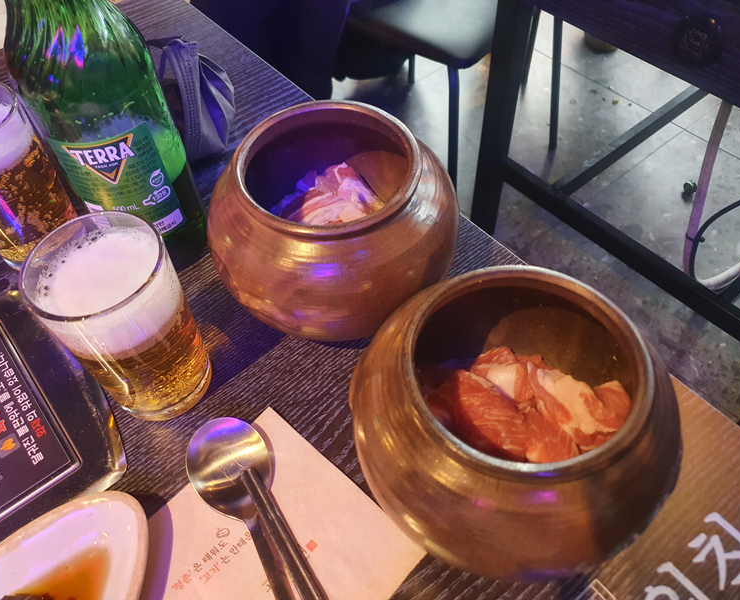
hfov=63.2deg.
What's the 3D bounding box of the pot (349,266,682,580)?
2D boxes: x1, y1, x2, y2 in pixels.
[{"bbox_3d":[0.071,0.053,0.306,0.163,0.101,0.163,-1,54,1],"label":"pot"}]

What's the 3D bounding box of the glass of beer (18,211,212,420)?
[{"bbox_3d":[-0.131,0.015,0.333,0.067,0.113,0.067,-3,54,0],"label":"glass of beer"}]

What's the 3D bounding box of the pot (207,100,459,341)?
[{"bbox_3d":[-0.022,-0.054,0.388,0.163,0.100,0.163,-1,54,1],"label":"pot"}]

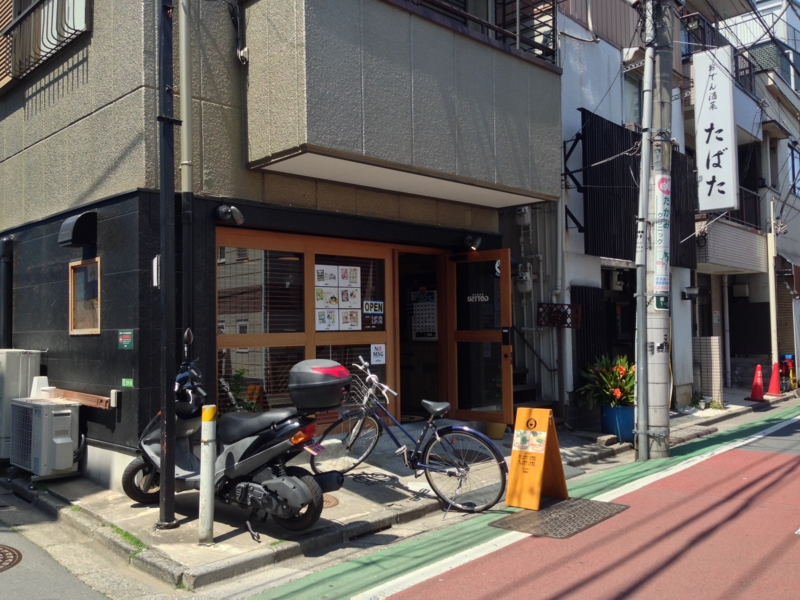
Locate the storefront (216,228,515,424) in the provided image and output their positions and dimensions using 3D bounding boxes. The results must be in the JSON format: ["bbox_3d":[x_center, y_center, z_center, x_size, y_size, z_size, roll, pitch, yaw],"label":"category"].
[{"bbox_3d":[-0.255,0.339,7.584,0.850,2.000,3.150,-3,-3,45],"label":"storefront"}]

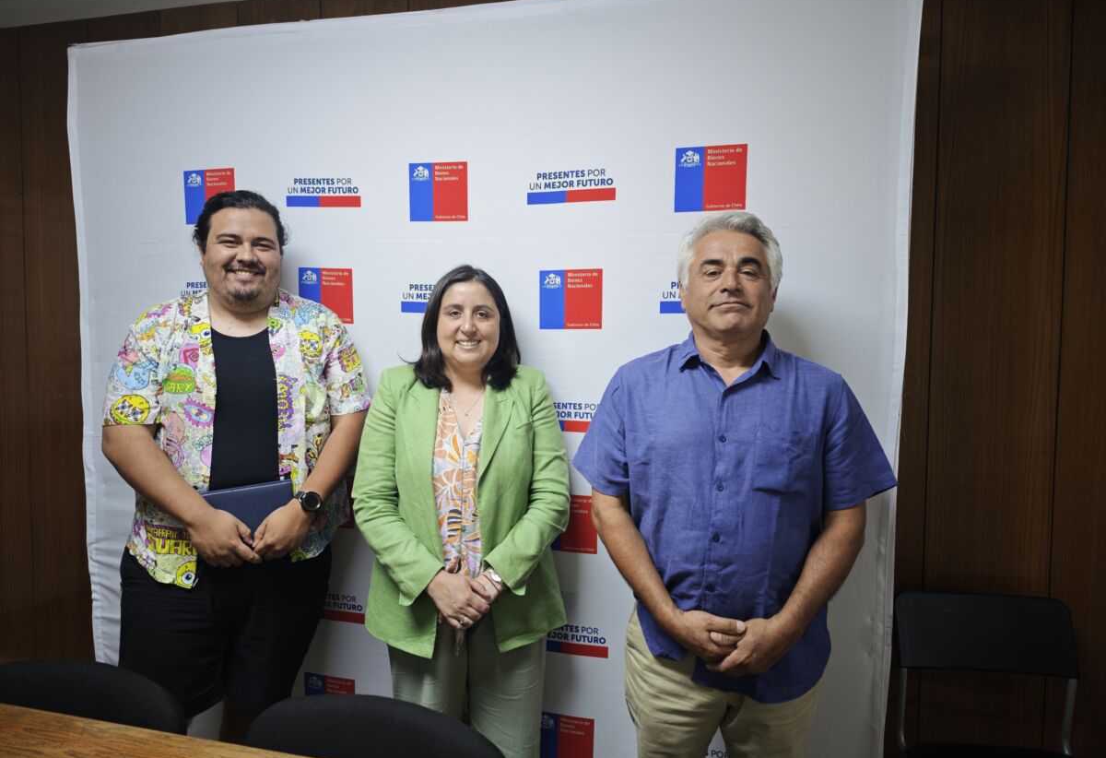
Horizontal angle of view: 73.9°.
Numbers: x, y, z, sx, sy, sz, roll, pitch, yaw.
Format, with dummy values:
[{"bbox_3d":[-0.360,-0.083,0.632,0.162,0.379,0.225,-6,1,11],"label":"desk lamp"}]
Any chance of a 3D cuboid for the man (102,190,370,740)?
[{"bbox_3d":[-0.704,0.438,1.682,0.560,1.740,0.420,-1,3,-22],"label":"man"}]

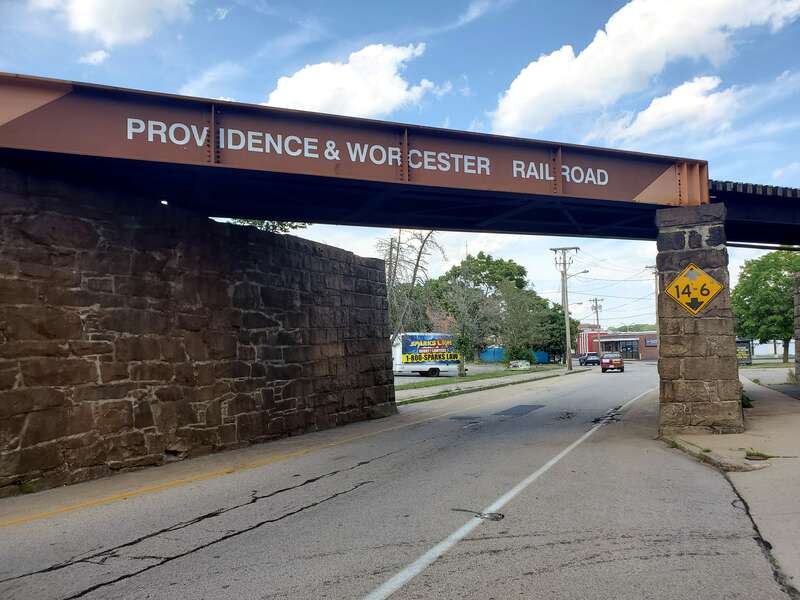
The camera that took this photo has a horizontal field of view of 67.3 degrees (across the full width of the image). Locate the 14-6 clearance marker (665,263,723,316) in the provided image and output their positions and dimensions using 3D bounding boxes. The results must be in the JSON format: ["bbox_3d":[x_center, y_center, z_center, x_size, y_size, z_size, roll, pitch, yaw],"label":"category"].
[{"bbox_3d":[5.936,-0.208,12.130,1.077,1.077,0.030,-5,-8,35],"label":"14-6 clearance marker"}]

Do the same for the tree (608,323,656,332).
[{"bbox_3d":[71.480,12.115,185.418,15.000,9.500,11.000,-3,-5,21],"label":"tree"}]

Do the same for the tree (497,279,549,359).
[{"bbox_3d":[15.225,2.894,74.449,6.600,10.200,6.400,-2,-5,12],"label":"tree"}]

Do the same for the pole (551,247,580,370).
[{"bbox_3d":[14.329,0.733,51.262,2.440,10.500,0.400,-2,-5,12],"label":"pole"}]

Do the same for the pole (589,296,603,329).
[{"bbox_3d":[32.955,4.730,99.466,2.440,10.600,0.500,-2,-5,9],"label":"pole"}]

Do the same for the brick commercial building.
[{"bbox_3d":[38.789,7.372,95.757,12.000,4.500,17.000,4,-7,-44],"label":"brick commercial building"}]

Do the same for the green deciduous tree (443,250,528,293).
[{"bbox_3d":[11.098,1.147,82.669,13.000,15.200,12.500,-2,-5,8],"label":"green deciduous tree"}]

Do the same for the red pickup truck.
[{"bbox_3d":[17.743,5.184,50.171,1.760,1.620,4.850,-3,-5,19],"label":"red pickup truck"}]

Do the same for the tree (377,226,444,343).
[{"bbox_3d":[0.650,-0.202,40.484,5.200,11.000,5.000,-1,-5,1],"label":"tree"}]

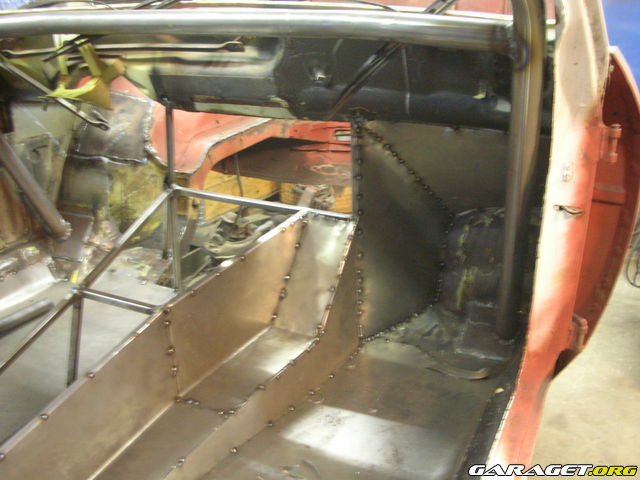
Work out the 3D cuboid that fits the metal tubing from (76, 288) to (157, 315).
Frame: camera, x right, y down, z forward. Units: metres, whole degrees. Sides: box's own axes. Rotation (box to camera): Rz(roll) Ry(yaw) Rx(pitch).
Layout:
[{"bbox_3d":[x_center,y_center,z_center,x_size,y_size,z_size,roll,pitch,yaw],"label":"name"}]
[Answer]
[{"bbox_3d":[-0.397,0.119,1.260,0.187,0.017,0.017,10,16,21],"label":"metal tubing"}]

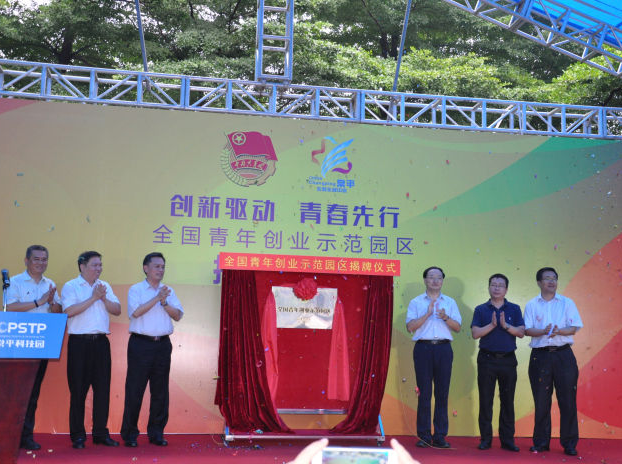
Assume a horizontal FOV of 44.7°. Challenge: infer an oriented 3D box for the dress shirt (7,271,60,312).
[{"bbox_3d":[-2.418,0.604,6.620,0.480,0.538,0.310,7,-8,-38],"label":"dress shirt"}]

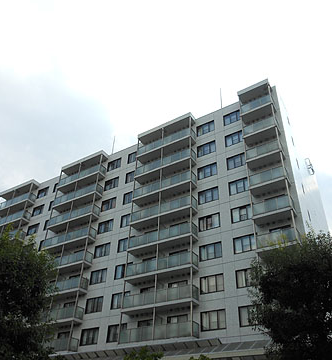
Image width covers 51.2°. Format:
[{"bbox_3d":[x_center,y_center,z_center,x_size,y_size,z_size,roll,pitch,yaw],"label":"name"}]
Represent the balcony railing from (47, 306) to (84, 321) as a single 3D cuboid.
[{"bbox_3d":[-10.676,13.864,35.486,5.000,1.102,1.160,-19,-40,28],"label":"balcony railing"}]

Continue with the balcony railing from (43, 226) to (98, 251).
[{"bbox_3d":[-11.508,7.094,41.114,7.418,1.100,1.279,-19,-40,28],"label":"balcony railing"}]

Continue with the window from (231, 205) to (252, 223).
[{"bbox_3d":[6.725,2.868,30.197,2.168,1.399,0.150,-19,-40,28],"label":"window"}]

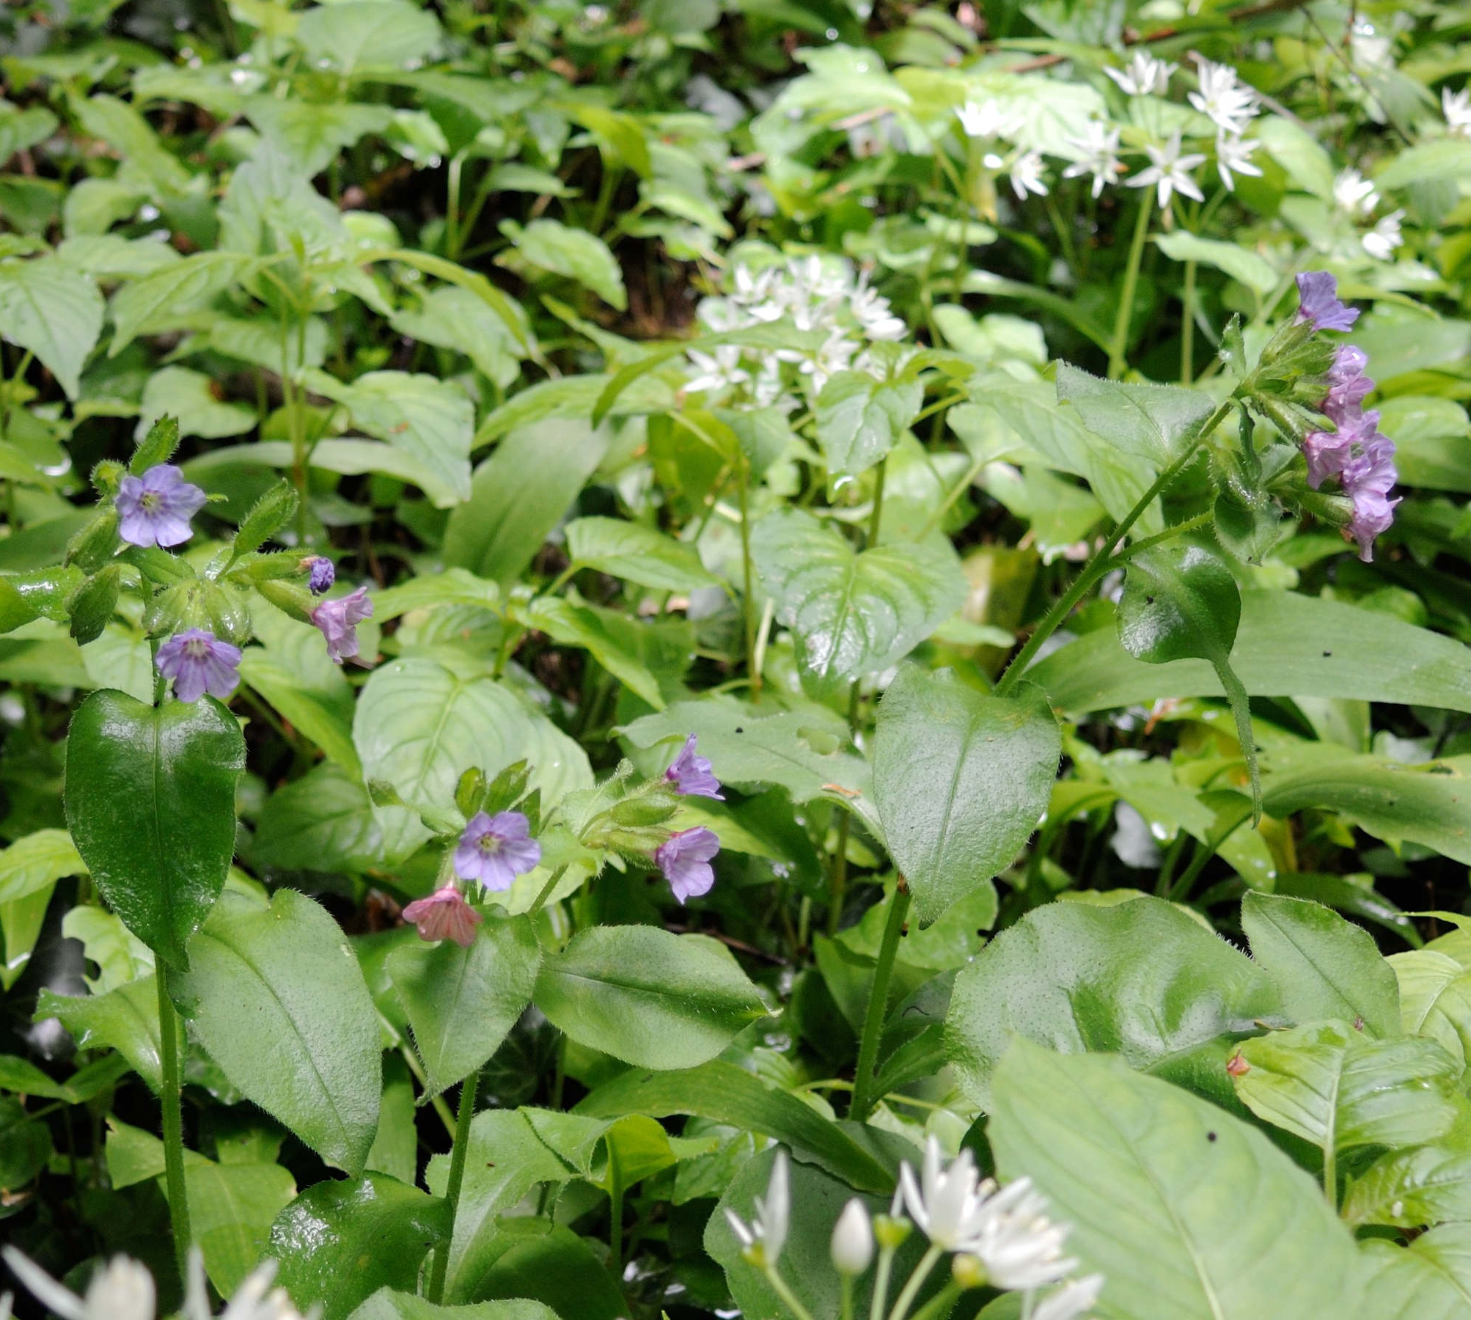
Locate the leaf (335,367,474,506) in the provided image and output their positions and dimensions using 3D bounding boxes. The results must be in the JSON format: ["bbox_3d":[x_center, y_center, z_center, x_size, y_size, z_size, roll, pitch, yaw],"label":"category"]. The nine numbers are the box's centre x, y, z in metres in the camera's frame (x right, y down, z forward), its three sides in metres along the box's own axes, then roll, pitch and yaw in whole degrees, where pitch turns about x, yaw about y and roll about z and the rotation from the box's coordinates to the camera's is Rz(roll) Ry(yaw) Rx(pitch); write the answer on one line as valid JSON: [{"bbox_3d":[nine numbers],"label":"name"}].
[{"bbox_3d":[-0.100,-0.073,0.442,0.070,0.013,0.039,40,71,22],"label":"leaf"}]

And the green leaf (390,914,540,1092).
[{"bbox_3d":[-0.059,0.069,0.292,0.030,0.009,0.040,20,63,7],"label":"green leaf"}]

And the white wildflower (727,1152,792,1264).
[{"bbox_3d":[0.003,0.075,0.195,0.009,0.015,0.009,-2,18,12],"label":"white wildflower"}]

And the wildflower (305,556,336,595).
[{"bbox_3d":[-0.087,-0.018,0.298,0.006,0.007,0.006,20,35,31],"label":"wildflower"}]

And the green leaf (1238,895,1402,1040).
[{"bbox_3d":[0.130,0.070,0.310,0.029,0.007,0.042,-32,67,-27],"label":"green leaf"}]

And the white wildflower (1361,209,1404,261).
[{"bbox_3d":[0.214,-0.140,0.470,0.015,0.015,0.014,1,24,-12],"label":"white wildflower"}]

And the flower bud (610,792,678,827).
[{"bbox_3d":[-0.017,0.029,0.272,0.013,0.006,0.006,-13,-4,16],"label":"flower bud"}]

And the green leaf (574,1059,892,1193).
[{"bbox_3d":[0.000,0.095,0.290,0.064,0.017,0.020,16,45,6],"label":"green leaf"}]

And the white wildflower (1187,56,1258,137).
[{"bbox_3d":[0.140,-0.162,0.410,0.020,0.021,0.015,16,0,22],"label":"white wildflower"}]

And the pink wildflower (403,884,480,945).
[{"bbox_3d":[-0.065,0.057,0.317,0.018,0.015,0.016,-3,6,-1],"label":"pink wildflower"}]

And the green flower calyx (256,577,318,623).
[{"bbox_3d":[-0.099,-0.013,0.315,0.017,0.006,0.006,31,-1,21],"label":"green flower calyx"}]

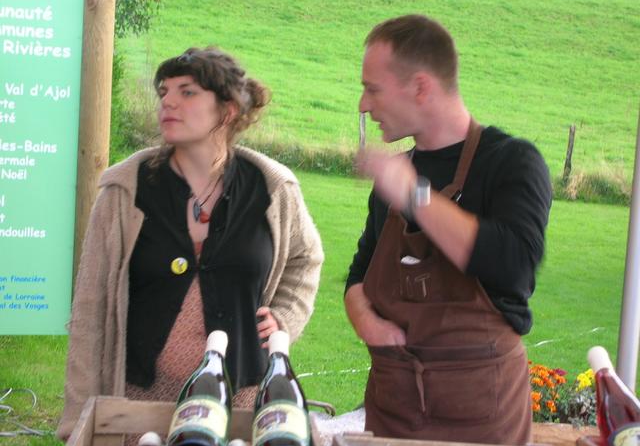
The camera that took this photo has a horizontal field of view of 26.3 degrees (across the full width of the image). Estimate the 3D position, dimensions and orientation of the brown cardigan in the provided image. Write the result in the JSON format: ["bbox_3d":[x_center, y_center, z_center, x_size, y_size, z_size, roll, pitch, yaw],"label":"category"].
[{"bbox_3d":[-0.295,0.205,3.121,0.590,0.760,0.340,3,6,0],"label":"brown cardigan"}]

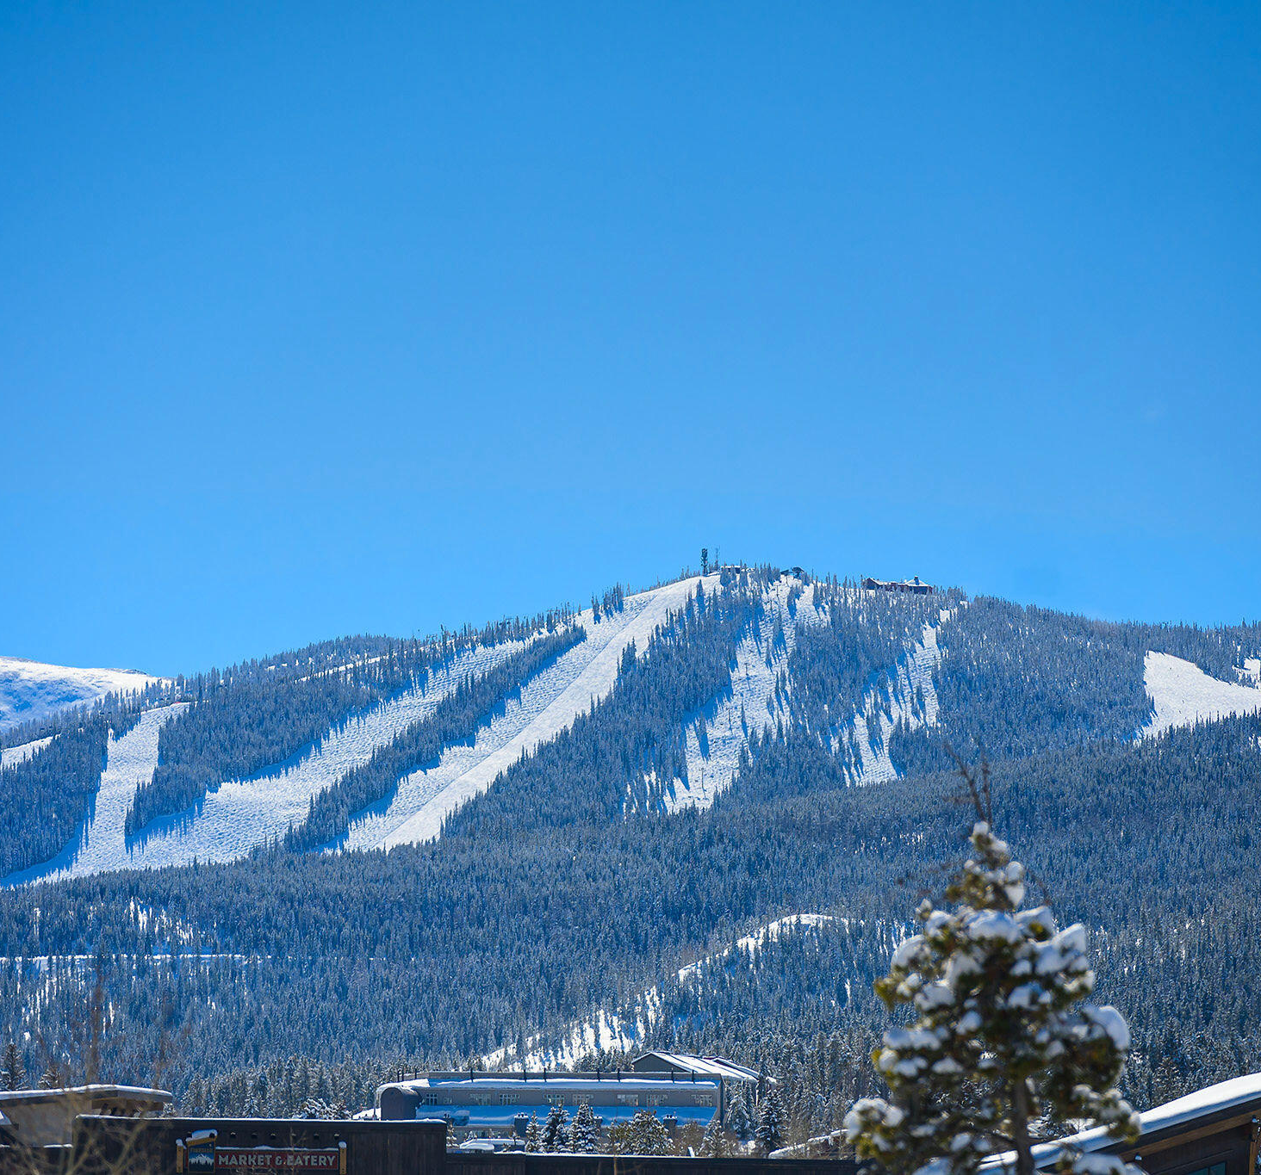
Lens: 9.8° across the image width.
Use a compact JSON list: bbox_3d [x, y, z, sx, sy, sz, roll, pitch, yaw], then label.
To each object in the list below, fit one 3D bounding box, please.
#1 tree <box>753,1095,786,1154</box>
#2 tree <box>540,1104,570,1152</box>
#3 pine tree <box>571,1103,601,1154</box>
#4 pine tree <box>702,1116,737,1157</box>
[{"bbox_3d":[15.341,59.487,810.000,3.650,6.840,3.650,0,-6,0],"label":"tree"},{"bbox_3d":[-8.073,58.537,790.000,3.410,5.930,3.410,0,-6,0],"label":"tree"},{"bbox_3d":[-4.814,58.537,790.000,3.410,6.220,3.410,0,-6,0],"label":"pine tree"},{"bbox_3d":[9.407,59.575,790.000,3.700,5.040,3.700,0,-6,0],"label":"pine tree"}]

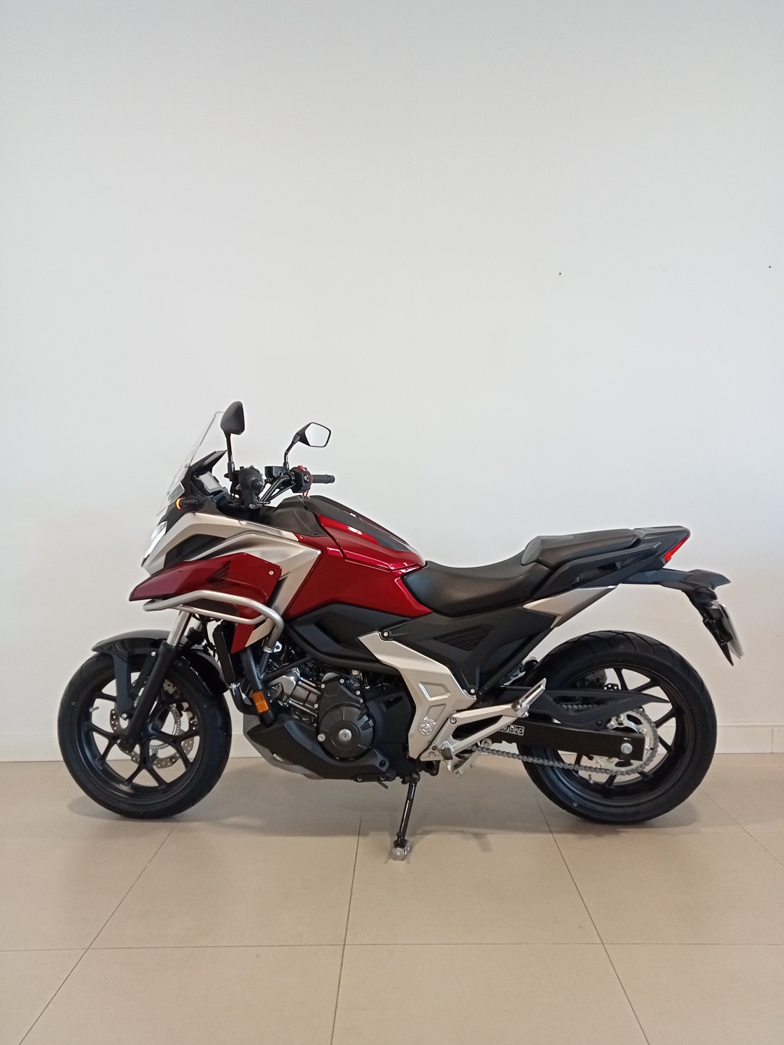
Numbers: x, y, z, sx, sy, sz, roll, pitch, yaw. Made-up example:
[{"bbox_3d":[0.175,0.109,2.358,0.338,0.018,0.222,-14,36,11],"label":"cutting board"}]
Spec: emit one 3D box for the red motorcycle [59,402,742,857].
[{"bbox_3d":[-0.030,0.309,2.645,2.212,1.335,0.855,-1,1,4],"label":"red motorcycle"}]

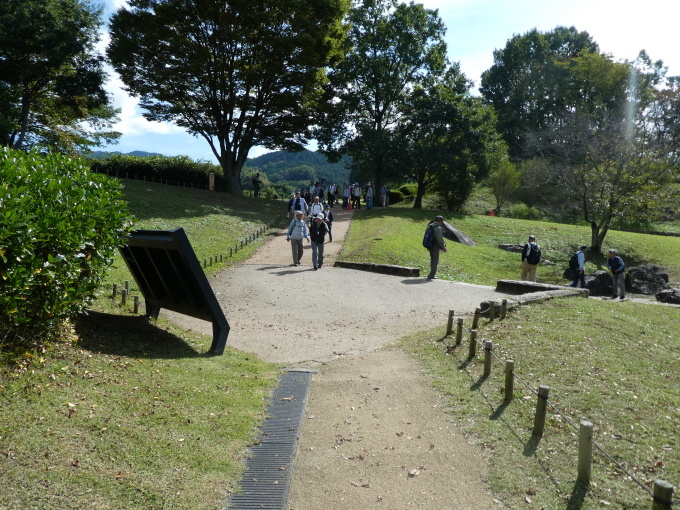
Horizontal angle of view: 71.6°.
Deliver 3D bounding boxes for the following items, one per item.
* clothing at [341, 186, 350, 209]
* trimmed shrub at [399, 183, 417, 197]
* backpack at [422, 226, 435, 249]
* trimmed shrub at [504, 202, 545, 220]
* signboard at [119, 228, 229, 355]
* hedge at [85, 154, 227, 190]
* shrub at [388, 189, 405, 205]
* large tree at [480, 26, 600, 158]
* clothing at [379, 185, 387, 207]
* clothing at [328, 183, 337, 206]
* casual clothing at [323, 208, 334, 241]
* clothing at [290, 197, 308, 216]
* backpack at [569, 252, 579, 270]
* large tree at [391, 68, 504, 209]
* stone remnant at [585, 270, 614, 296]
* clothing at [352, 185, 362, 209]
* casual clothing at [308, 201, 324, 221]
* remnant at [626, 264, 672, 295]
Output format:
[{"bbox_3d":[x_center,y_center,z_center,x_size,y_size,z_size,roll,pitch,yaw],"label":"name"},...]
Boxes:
[{"bbox_3d":[0.348,-3.603,29.800,0.560,1.400,0.380,1,5,-6],"label":"clothing"},{"bbox_3d":[5.739,-5.445,39.500,1.650,1.250,1.500,1,6,6],"label":"trimmed shrub"},{"bbox_3d":[2.295,-0.453,12.200,0.250,0.530,0.320,-2,6,-20],"label":"backpack"},{"bbox_3d":[13.696,-3.192,35.000,2.900,1.400,2.000,1,6,11],"label":"trimmed shrub"},{"bbox_3d":[-2.564,0.458,7.019,2.050,1.760,0.820,6,7,43],"label":"signboard"},{"bbox_3d":[-12.717,-5.652,32.500,10.500,1.900,1.800,-2,6,-32],"label":"hedge"},{"bbox_3d":[4.074,-4.197,34.000,1.200,1.100,1.200,1,5,0],"label":"shrub"},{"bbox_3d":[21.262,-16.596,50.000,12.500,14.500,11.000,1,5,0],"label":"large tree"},{"bbox_3d":[2.950,-4.087,32.500,0.540,1.550,0.380,1,6,6],"label":"clothing"},{"bbox_3d":[-0.498,-3.983,31.300,0.530,1.580,0.380,0,5,0],"label":"clothing"},{"bbox_3d":[-0.471,-1.248,19.300,0.480,1.350,0.360,1,6,9],"label":"casual clothing"},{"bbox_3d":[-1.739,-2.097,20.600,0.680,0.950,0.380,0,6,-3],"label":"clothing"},{"bbox_3d":[8.320,0.232,16.800,0.240,0.500,0.320,-1,5,-25],"label":"backpack"},{"bbox_3d":[7.148,-7.536,30.500,7.000,9.000,6.600,1,5,0],"label":"large tree"},{"bbox_3d":[8.916,0.979,16.200,1.050,0.900,0.900,2,6,22],"label":"stone remnant"},{"bbox_3d":[1.102,-3.683,30.200,0.600,1.420,0.380,1,5,0],"label":"clothing"},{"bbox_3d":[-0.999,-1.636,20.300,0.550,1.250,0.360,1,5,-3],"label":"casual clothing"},{"bbox_3d":[10.974,0.873,16.800,1.650,1.080,1.250,2,6,22],"label":"remnant"}]

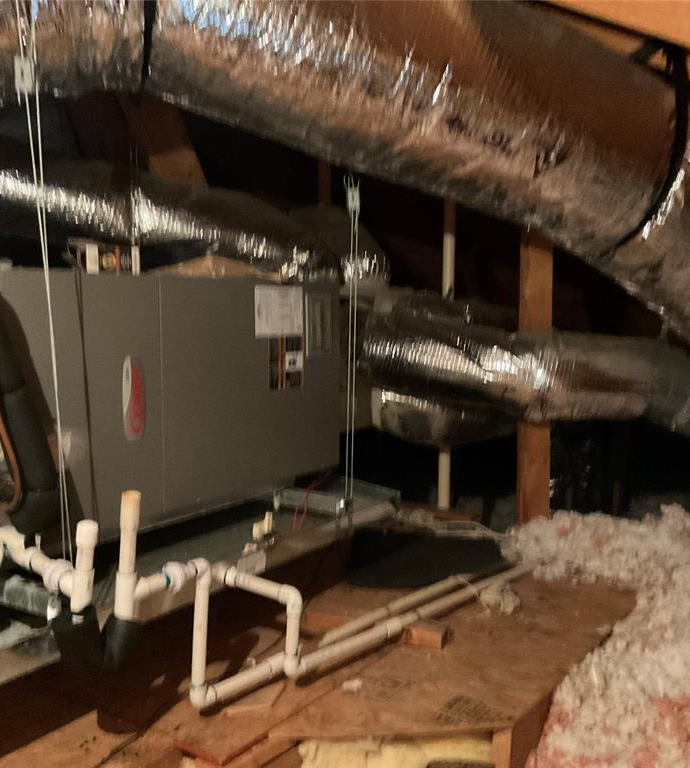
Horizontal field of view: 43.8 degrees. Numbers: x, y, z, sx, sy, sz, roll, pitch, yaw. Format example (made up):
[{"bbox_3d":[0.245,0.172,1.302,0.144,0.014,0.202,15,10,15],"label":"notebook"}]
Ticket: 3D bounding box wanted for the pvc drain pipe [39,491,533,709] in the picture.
[{"bbox_3d":[0.017,0.375,1.992,0.175,0.479,1.648,4,6,40],"label":"pvc drain pipe"}]

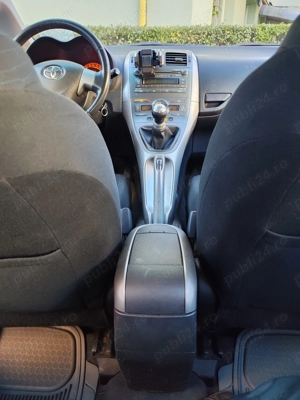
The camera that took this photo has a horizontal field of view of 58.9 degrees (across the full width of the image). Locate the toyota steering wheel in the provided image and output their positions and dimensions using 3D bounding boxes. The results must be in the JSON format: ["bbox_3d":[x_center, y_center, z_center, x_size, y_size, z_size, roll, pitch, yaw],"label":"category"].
[{"bbox_3d":[-0.318,-0.423,0.924,0.370,0.370,0.115,1,3,2],"label":"toyota steering wheel"}]

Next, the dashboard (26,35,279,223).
[{"bbox_3d":[0.048,-0.354,1.062,1.330,0.550,0.780,1,30,2],"label":"dashboard"}]

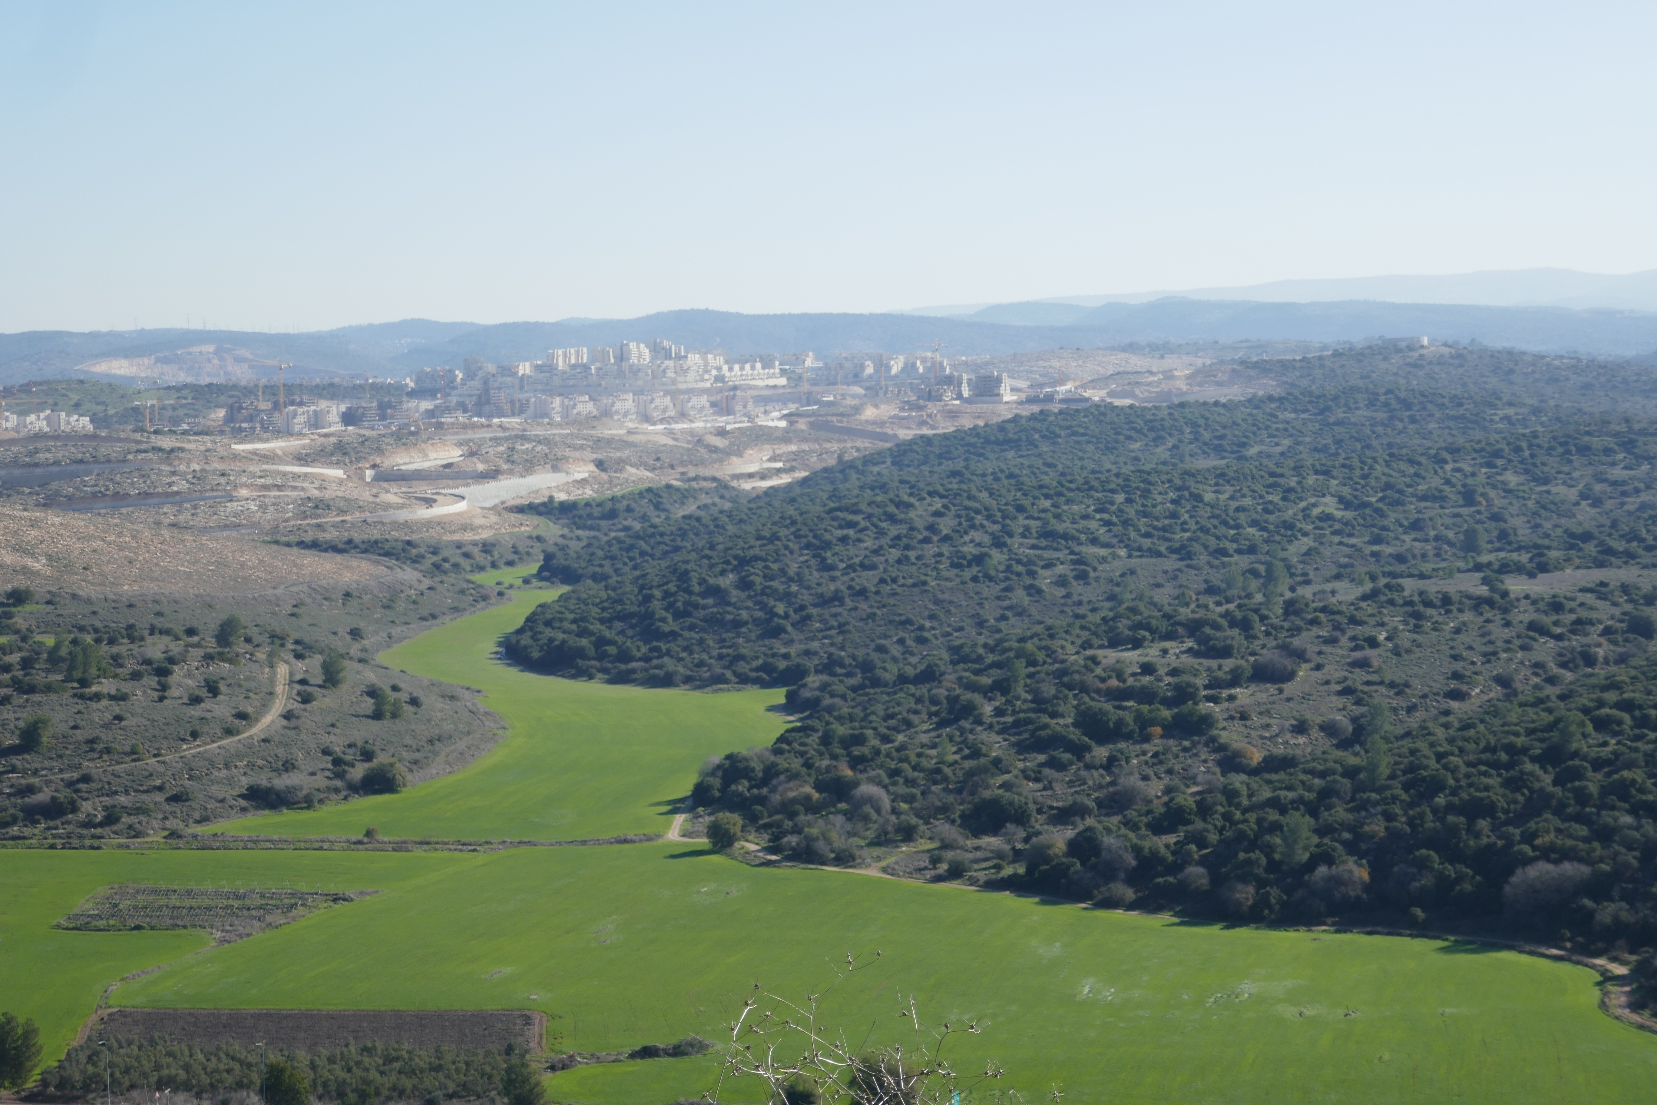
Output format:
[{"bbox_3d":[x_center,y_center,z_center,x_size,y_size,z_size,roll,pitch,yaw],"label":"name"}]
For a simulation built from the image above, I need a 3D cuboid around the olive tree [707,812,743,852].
[{"bbox_3d":[-26.252,70.581,945.000,9.100,8.800,9.000,-1,3,0],"label":"olive tree"}]

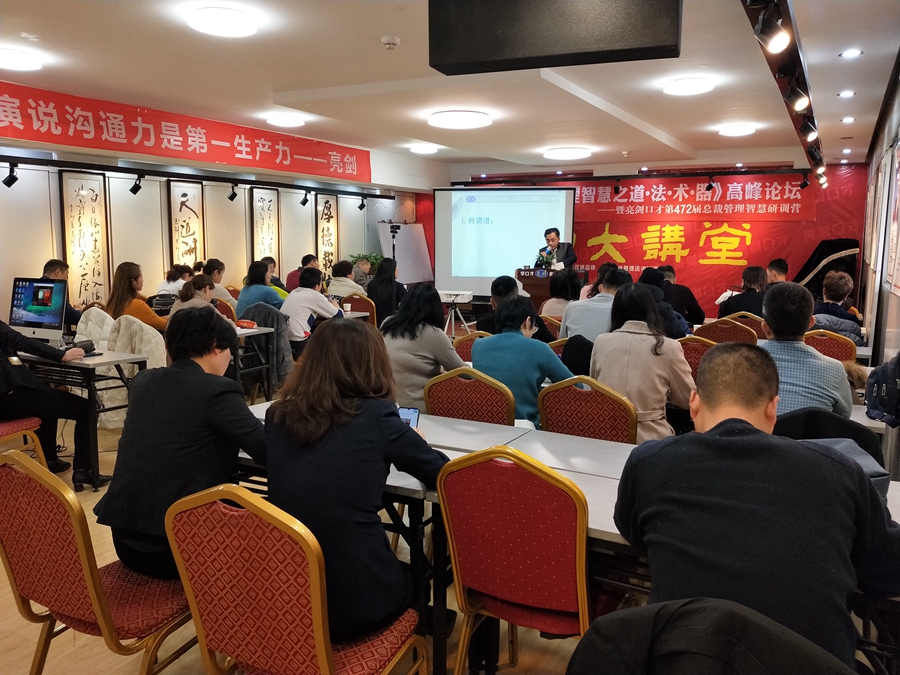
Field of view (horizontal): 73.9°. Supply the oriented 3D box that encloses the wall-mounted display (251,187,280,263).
[{"bbox_3d":[-2.314,-1.141,7.537,0.040,1.450,0.430,7,12,32],"label":"wall-mounted display"}]

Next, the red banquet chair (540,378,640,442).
[{"bbox_3d":[0.761,0.595,3.067,0.450,0.930,0.560,6,11,32],"label":"red banquet chair"}]

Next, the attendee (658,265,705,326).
[{"bbox_3d":[2.087,-0.019,5.492,0.550,1.250,0.720,7,11,30],"label":"attendee"}]

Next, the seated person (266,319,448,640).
[{"bbox_3d":[-0.192,0.587,1.965,0.480,1.290,0.700,5,10,25],"label":"seated person"}]

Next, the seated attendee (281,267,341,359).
[{"bbox_3d":[-1.235,0.020,5.056,0.500,1.210,0.720,7,12,32],"label":"seated attendee"}]

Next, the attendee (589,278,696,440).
[{"bbox_3d":[0.991,0.381,3.146,0.500,1.330,0.720,5,11,26],"label":"attendee"}]

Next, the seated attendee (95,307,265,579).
[{"bbox_3d":[-0.784,0.542,2.140,0.500,1.280,0.780,8,12,35],"label":"seated attendee"}]

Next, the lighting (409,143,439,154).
[{"bbox_3d":[-0.289,-2.133,6.784,0.330,0.085,0.330,1,10,0],"label":"lighting"}]

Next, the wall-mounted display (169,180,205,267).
[{"bbox_3d":[-2.900,-0.991,6.645,0.040,1.450,0.430,7,12,32],"label":"wall-mounted display"}]

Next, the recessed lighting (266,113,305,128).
[{"bbox_3d":[-1.651,-2.172,6.021,0.380,0.080,0.380,1,10,0],"label":"recessed lighting"}]

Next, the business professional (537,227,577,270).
[{"bbox_3d":[1.338,-0.538,7.411,0.550,1.600,0.420,5,11,24],"label":"business professional"}]

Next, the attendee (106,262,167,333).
[{"bbox_3d":[-2.478,0.046,4.991,0.470,1.310,0.720,7,12,34],"label":"attendee"}]

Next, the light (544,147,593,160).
[{"bbox_3d":[1.395,-2.181,7.100,0.560,0.090,0.560,1,10,0],"label":"light"}]

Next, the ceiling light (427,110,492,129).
[{"bbox_3d":[0.093,-1.921,5.347,0.575,0.090,0.575,1,10,0],"label":"ceiling light"}]

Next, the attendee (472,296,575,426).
[{"bbox_3d":[0.408,0.407,3.166,0.520,1.260,0.720,6,11,30],"label":"attendee"}]

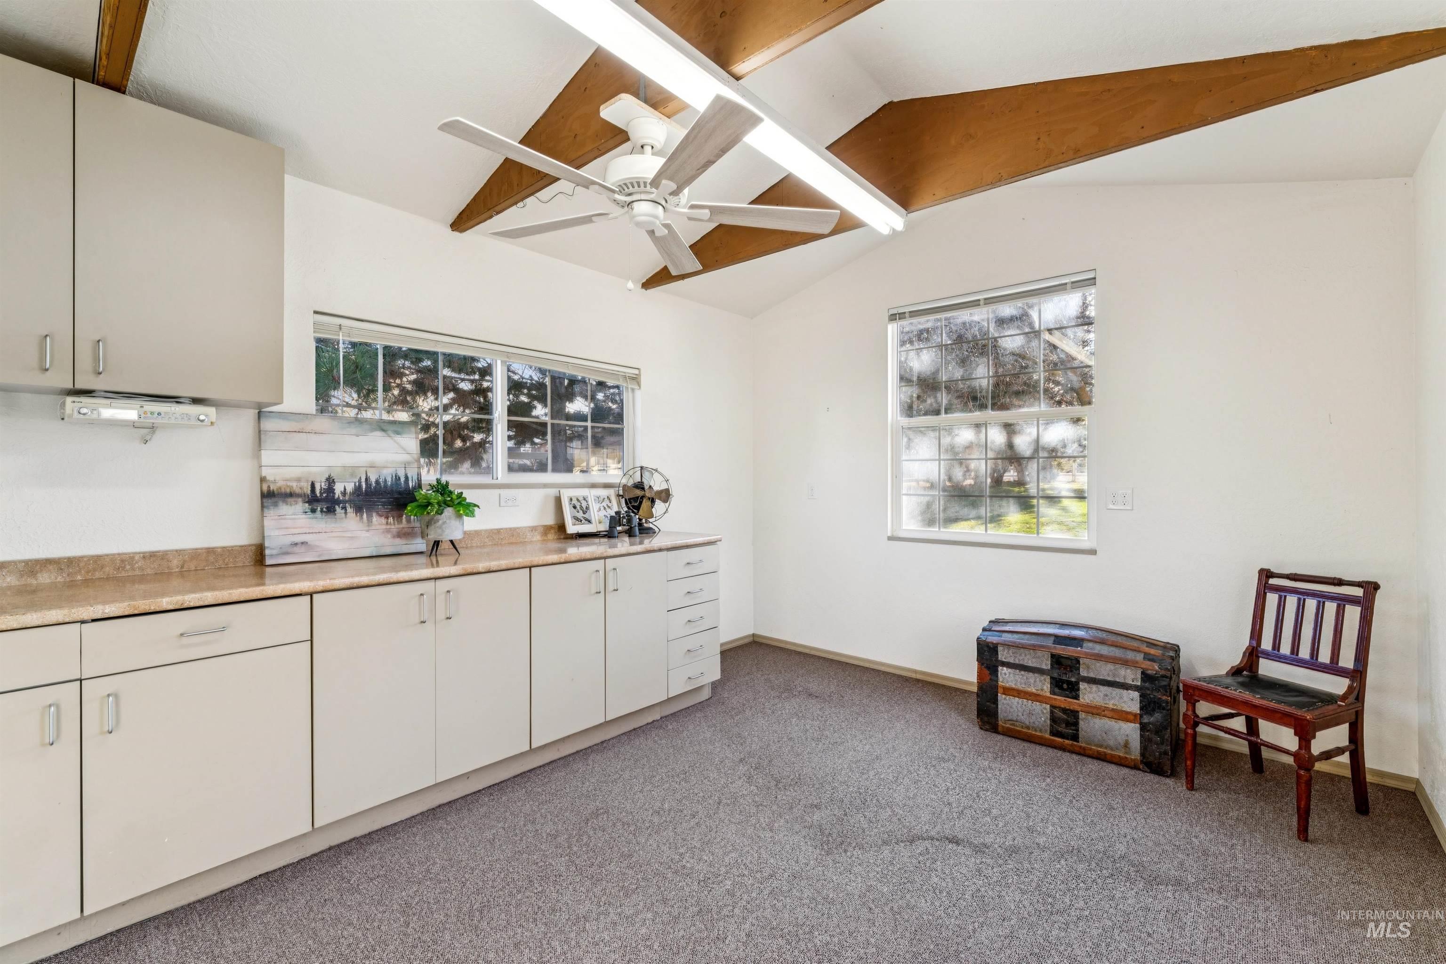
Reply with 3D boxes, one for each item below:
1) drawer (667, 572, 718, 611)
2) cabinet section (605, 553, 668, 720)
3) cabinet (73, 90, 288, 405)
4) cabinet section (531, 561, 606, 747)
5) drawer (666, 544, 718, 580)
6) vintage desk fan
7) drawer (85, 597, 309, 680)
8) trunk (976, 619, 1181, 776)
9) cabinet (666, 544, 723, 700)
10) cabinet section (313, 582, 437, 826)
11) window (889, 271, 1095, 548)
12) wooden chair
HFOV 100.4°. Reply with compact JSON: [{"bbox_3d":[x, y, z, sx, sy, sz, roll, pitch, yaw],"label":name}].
[{"bbox_3d":[-0.309,0.585,3.366,0.423,0.152,0.399,0,0,41],"label":"drawer"},{"bbox_3d":[-0.627,0.742,3.164,0.570,0.762,0.398,0,0,42],"label":"cabinet section"},{"bbox_3d":[-1.834,-0.721,2.038,0.325,0.900,0.502,0,0,41],"label":"cabinet"},{"bbox_3d":[-0.890,0.744,2.870,0.570,0.762,0.384,0,0,42],"label":"cabinet section"},{"bbox_3d":[-0.310,0.430,3.366,0.423,0.155,0.399,0,0,41],"label":"drawer"},{"bbox_3d":[-0.471,0.108,3.589,0.312,0.403,0.252,0,0,-33],"label":"vintage desk fan"},{"bbox_3d":[-1.630,0.434,1.865,0.423,0.143,0.500,0,0,41],"label":"drawer"},{"bbox_3d":[1.691,0.955,2.897,0.782,0.534,0.418,0,0,41],"label":"trunk"},{"bbox_3d":[-0.389,0.789,3.439,0.640,0.879,0.400,0,0,41],"label":"cabinet"},{"bbox_3d":[-1.410,0.747,2.288,0.570,0.762,0.391,0,0,42],"label":"cabinet section"},{"bbox_3d":[1.527,-0.378,3.533,1.157,1.454,0.101,0,0,41],"label":"window"},{"bbox_3d":[2.126,0.793,2.290,0.479,0.857,0.413,0,0,-20],"label":"wooden chair"}]

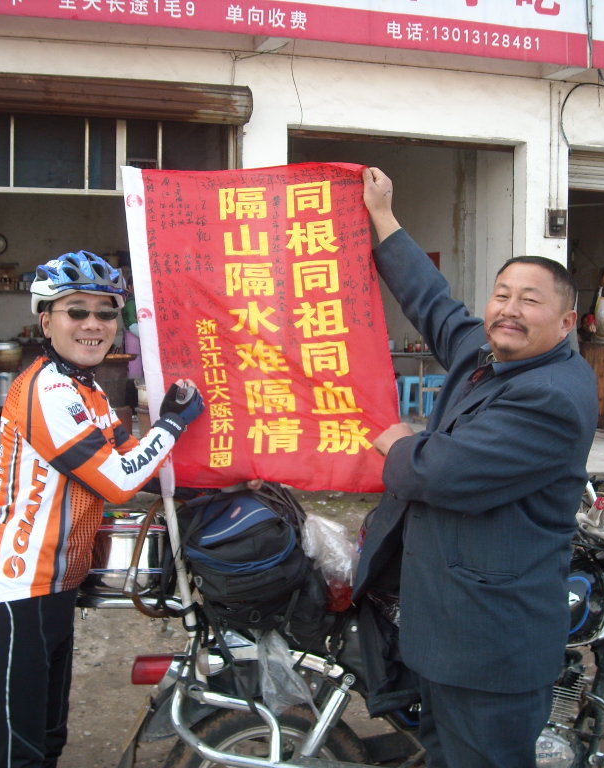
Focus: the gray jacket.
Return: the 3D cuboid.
[{"bbox_3d":[0.409,0.170,2.400,0.500,1.030,0.480,-1,4,-33],"label":"gray jacket"}]

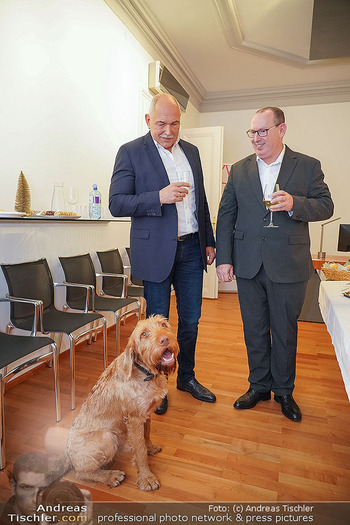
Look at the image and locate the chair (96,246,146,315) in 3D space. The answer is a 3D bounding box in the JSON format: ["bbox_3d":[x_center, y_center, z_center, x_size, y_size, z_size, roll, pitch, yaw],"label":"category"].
[{"bbox_3d":[-0.426,0.316,3.292,0.560,0.840,0.550,4,7,19],"label":"chair"}]

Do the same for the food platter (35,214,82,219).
[{"bbox_3d":[-0.785,-0.314,2.338,0.290,0.035,0.290,4,7,19],"label":"food platter"}]

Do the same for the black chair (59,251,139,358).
[{"bbox_3d":[-0.601,0.368,2.790,0.560,0.840,0.550,4,7,19],"label":"black chair"}]

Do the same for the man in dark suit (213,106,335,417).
[{"bbox_3d":[0.591,0.005,2.099,0.660,1.780,0.460,4,7,21],"label":"man in dark suit"}]

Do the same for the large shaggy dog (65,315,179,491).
[{"bbox_3d":[-0.204,0.568,1.578,0.500,0.710,0.320,3,7,18],"label":"large shaggy dog"}]

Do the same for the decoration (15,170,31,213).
[{"bbox_3d":[-0.907,-0.417,2.086,0.094,0.260,0.094,4,7,19],"label":"decoration"}]

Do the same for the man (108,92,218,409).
[{"bbox_3d":[-0.073,-0.070,2.208,0.640,1.870,0.480,-2,7,-25],"label":"man"}]

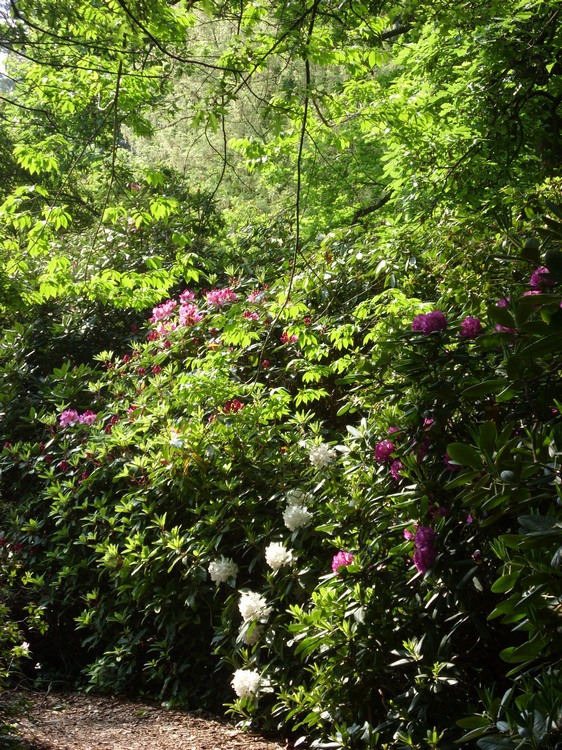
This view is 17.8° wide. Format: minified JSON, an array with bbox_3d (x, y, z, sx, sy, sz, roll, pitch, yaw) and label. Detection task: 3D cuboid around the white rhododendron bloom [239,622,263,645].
[{"bbox_3d":[-0.148,1.258,8.750,0.129,0.118,0.116,0,-1,-1],"label":"white rhododendron bloom"}]

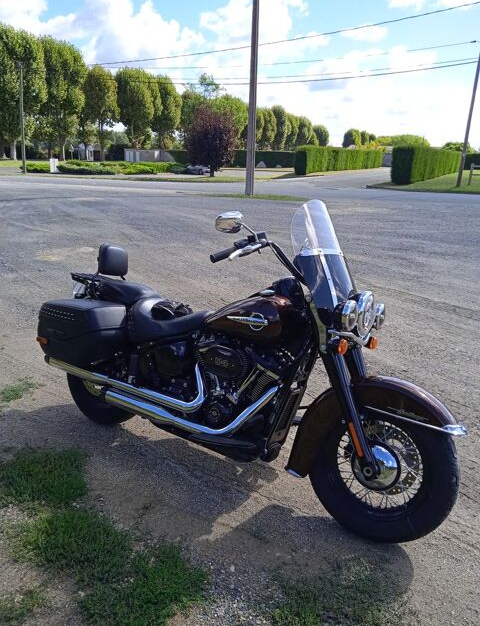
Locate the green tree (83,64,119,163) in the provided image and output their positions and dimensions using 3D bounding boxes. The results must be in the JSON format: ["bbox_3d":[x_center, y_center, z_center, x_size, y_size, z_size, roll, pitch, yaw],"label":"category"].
[{"bbox_3d":[-18.572,-26.888,70.303,5.136,12.261,5.136,1,17,0],"label":"green tree"}]

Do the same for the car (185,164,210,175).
[{"bbox_3d":[-3.724,-12.333,43.317,1.750,1.450,4.200,-12,21,-37],"label":"car"}]

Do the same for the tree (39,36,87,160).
[{"bbox_3d":[-21.330,-25.662,62.387,5.910,14.010,5.910,1,17,0],"label":"tree"}]

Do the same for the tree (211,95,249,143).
[{"bbox_3d":[-2.028,-34.360,96.152,7.021,11.859,7.021,1,17,0],"label":"tree"}]

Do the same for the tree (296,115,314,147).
[{"bbox_3d":[17.646,-48.028,142.047,5.016,11.541,5.016,1,17,0],"label":"tree"}]

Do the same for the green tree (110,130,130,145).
[{"bbox_3d":[-23.182,-32.623,100.012,4.450,5.700,4.450,1,17,0],"label":"green tree"}]

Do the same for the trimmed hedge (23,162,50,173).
[{"bbox_3d":[-13.877,-10.099,35.836,1.996,0.780,1.300,1,17,0],"label":"trimmed hedge"}]

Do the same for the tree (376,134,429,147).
[{"bbox_3d":[25.465,-25.522,80.879,8.260,4.750,8.260,1,17,0],"label":"tree"}]

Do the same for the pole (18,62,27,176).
[{"bbox_3d":[-14.630,-13.038,34.822,0.320,7.080,0.320,1,17,0],"label":"pole"}]

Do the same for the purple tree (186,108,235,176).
[{"bbox_3d":[-2.035,-11.800,35.616,3.576,4.612,3.576,1,17,0],"label":"purple tree"}]

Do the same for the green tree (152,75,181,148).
[{"bbox_3d":[-11.650,-31.051,82.622,4.860,12.580,4.860,1,17,0],"label":"green tree"}]

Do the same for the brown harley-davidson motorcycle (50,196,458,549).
[{"bbox_3d":[-0.075,0.128,2.430,2.370,1.350,0.920,12,20,31],"label":"brown harley-davidson motorcycle"}]

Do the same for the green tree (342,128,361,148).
[{"bbox_3d":[33.356,-51.144,156.688,5.421,9.424,5.421,1,17,0],"label":"green tree"}]

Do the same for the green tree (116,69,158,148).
[{"bbox_3d":[-15.069,-28.668,75.012,5.950,12.620,5.950,1,17,0],"label":"green tree"}]

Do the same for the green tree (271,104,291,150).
[{"bbox_3d":[9.205,-41.964,120.946,4.655,12.131,4.655,1,17,0],"label":"green tree"}]

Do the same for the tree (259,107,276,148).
[{"bbox_3d":[5.933,-39.797,115.356,4.196,11.176,4.196,1,17,0],"label":"tree"}]

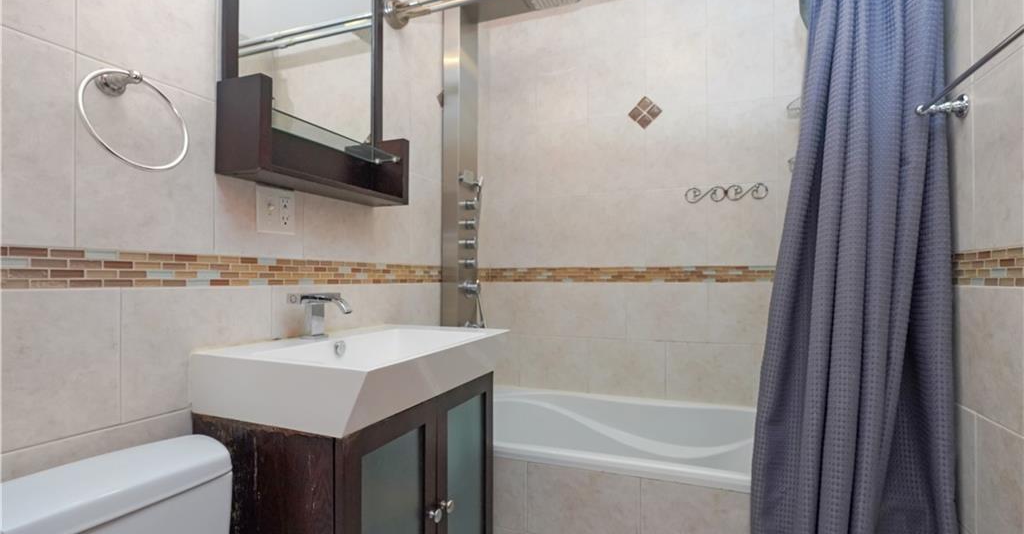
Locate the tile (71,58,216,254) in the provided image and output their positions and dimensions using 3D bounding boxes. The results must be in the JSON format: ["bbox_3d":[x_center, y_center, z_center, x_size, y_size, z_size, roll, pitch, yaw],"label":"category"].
[{"bbox_3d":[-0.722,-0.199,0.913,0.012,0.339,0.252,0,-1,20],"label":"tile"}]

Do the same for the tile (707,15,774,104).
[{"bbox_3d":[0.960,-0.863,1.916,0.252,0.339,0.012,0,-1,20],"label":"tile"}]

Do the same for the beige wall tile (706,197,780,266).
[{"bbox_3d":[0.944,-0.174,1.876,0.248,0.340,0.010,0,-2,20],"label":"beige wall tile"}]

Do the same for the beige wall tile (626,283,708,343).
[{"bbox_3d":[0.666,0.192,1.970,0.332,0.250,0.010,0,-2,20],"label":"beige wall tile"}]

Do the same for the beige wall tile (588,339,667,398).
[{"bbox_3d":[0.518,0.451,2.047,0.339,0.249,0.012,0,-1,20],"label":"beige wall tile"}]

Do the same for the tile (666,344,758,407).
[{"bbox_3d":[0.821,0.443,1.906,0.332,0.250,0.010,0,-2,20],"label":"tile"}]

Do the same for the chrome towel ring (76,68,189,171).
[{"bbox_3d":[-0.699,-0.268,0.828,0.072,0.179,0.171,0,-2,20],"label":"chrome towel ring"}]

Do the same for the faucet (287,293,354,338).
[{"bbox_3d":[-0.498,0.131,1.197,0.164,0.123,0.065,0,-2,20],"label":"faucet"}]

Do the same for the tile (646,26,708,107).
[{"bbox_3d":[0.720,-0.861,2.004,0.252,0.339,0.012,0,-1,20],"label":"tile"}]

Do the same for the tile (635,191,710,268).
[{"bbox_3d":[0.720,-0.173,1.988,0.252,0.339,0.012,0,-1,20],"label":"tile"}]

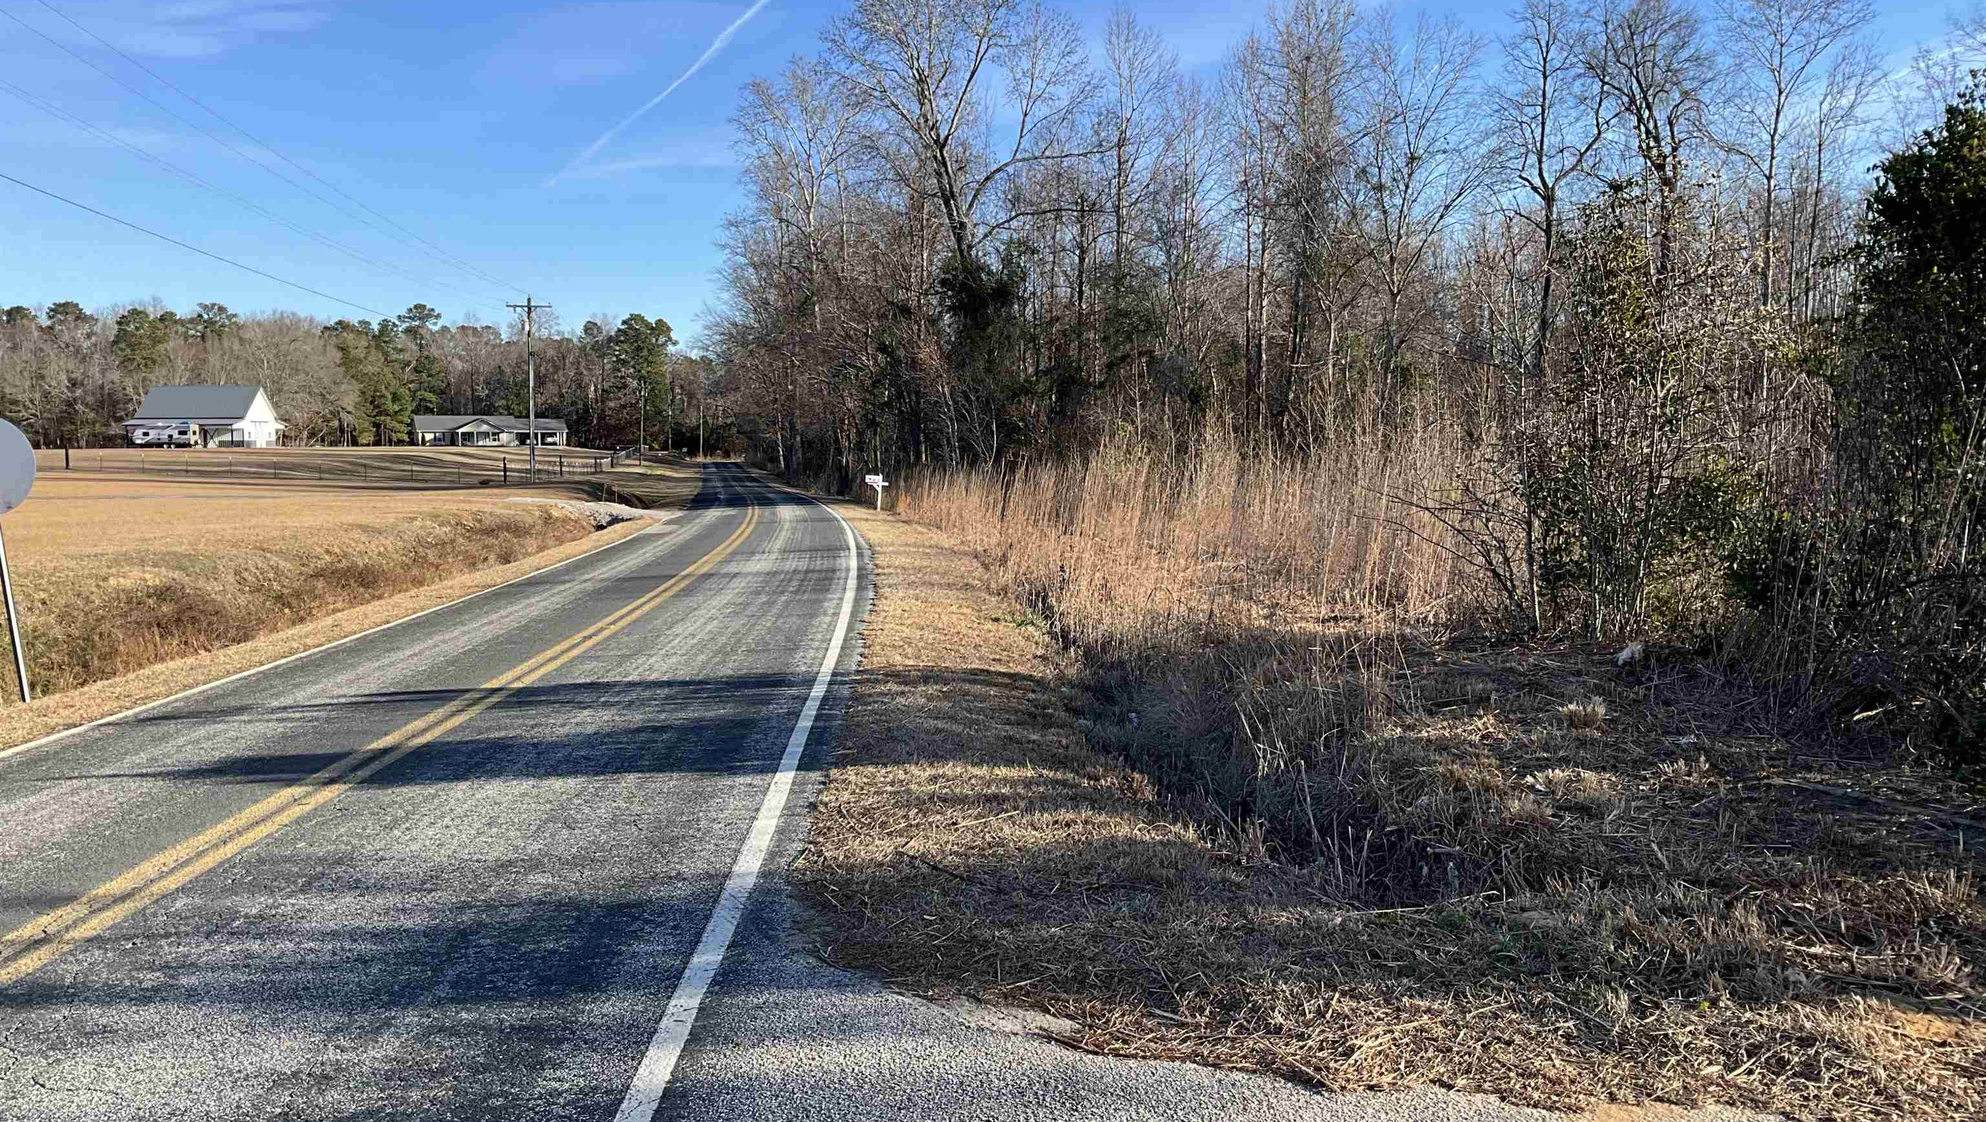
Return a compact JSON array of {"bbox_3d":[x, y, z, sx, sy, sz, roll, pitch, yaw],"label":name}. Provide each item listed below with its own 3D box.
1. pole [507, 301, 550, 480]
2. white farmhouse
[{"bbox_3d":[-25.542,-9.455,92.000,2.440,10.300,0.300,-1,4,-8],"label":"pole"},{"bbox_3d":[-98.950,-18.105,209.768,13.300,7.900,16.000,0,4,0],"label":"white farmhouse"}]

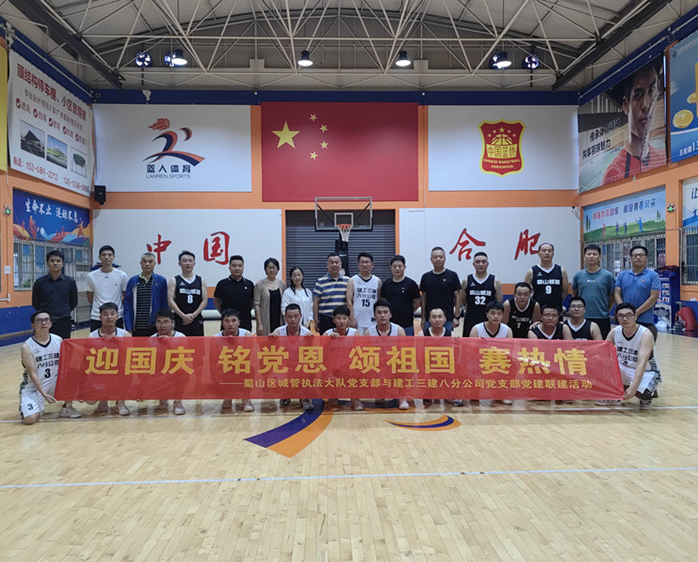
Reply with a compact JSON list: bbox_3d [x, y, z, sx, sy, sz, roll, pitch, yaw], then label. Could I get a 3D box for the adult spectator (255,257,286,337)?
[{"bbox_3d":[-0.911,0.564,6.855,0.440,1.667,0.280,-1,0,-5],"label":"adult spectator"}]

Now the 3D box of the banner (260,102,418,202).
[{"bbox_3d":[-0.302,-4.570,20.728,5.573,3.522,0.050,-1,1,-2],"label":"banner"}]

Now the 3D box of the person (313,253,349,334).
[{"bbox_3d":[-0.196,0.531,6.855,0.500,1.719,0.300,-1,0,-3],"label":"person"}]

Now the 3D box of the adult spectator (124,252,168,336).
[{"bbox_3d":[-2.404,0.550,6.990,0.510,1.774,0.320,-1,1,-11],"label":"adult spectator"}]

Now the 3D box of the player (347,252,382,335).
[{"bbox_3d":[0.194,0.511,7.018,0.480,1.699,0.300,-1,0,0],"label":"player"}]

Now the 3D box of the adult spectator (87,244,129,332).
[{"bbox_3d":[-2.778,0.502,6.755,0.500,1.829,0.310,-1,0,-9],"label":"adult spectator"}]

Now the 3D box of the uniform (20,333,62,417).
[{"bbox_3d":[-3.151,0.977,6.052,0.500,0.848,0.380,-1,1,-26],"label":"uniform"}]

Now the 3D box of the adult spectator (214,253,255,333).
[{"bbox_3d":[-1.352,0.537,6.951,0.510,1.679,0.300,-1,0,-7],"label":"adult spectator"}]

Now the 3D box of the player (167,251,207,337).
[{"bbox_3d":[-1.895,0.513,6.898,0.510,1.737,0.310,-1,0,-9],"label":"player"}]

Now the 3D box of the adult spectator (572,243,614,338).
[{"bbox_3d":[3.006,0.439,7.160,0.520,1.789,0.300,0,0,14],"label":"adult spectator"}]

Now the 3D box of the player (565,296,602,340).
[{"bbox_3d":[2.702,0.761,6.729,0.500,1.158,0.600,0,0,14],"label":"player"}]

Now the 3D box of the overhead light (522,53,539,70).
[{"bbox_3d":[6.702,-8.070,21.500,0.600,0.600,0.400,-1,0,-3],"label":"overhead light"}]

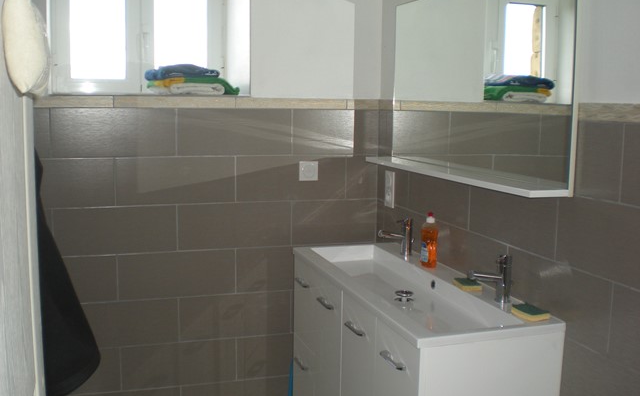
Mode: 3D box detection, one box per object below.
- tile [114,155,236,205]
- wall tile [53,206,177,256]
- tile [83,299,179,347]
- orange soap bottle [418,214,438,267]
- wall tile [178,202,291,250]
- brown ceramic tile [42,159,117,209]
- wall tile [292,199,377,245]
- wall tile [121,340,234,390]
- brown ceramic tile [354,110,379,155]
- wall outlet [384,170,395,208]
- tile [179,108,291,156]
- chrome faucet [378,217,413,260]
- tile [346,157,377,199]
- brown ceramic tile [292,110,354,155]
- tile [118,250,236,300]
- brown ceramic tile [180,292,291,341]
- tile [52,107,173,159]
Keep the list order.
[{"bbox_3d":[-0.609,-0.073,2.991,0.500,0.200,0.010,-2,7,-17],"label":"tile"},{"bbox_3d":[-0.852,0.135,2.944,0.500,0.200,0.010,-2,7,-17],"label":"wall tile"},{"bbox_3d":[-0.856,0.536,2.994,0.500,0.200,0.010,-2,7,-17],"label":"tile"},{"bbox_3d":[0.405,0.149,2.629,0.045,0.200,0.070,-2,8,-18],"label":"orange soap bottle"},{"bbox_3d":[-0.369,0.121,3.088,0.500,0.200,0.010,-2,7,-17],"label":"wall tile"},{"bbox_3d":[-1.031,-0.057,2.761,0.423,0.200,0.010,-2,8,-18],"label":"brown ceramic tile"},{"bbox_3d":[0.067,0.109,3.148,0.403,0.205,0.010,-2,8,-18],"label":"wall tile"},{"bbox_3d":[-0.616,0.731,3.091,0.500,0.200,0.010,-2,7,-17],"label":"wall tile"},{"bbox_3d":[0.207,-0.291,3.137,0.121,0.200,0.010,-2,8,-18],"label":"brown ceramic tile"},{"bbox_3d":[0.301,-0.036,3.049,0.012,0.153,0.083,-2,8,-18],"label":"wall outlet"},{"bbox_3d":[-0.353,-0.275,2.954,0.491,0.200,0.010,-2,8,-18],"label":"tile"},{"bbox_3d":[0.295,0.158,2.750,0.143,0.147,0.044,-2,7,-17],"label":"chrome faucet"},{"bbox_3d":[0.188,-0.093,3.159,0.155,0.200,0.010,-2,8,-18],"label":"tile"},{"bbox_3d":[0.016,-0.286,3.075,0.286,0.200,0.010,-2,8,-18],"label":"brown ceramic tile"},{"bbox_3d":[-0.613,0.329,3.041,0.500,0.200,0.010,-2,7,-17],"label":"tile"},{"bbox_3d":[-0.373,0.523,3.138,0.500,0.200,0.010,-2,7,-17],"label":"brown ceramic tile"},{"bbox_3d":[-0.821,-0.261,2.801,0.490,0.200,0.010,-2,8,-18],"label":"tile"}]

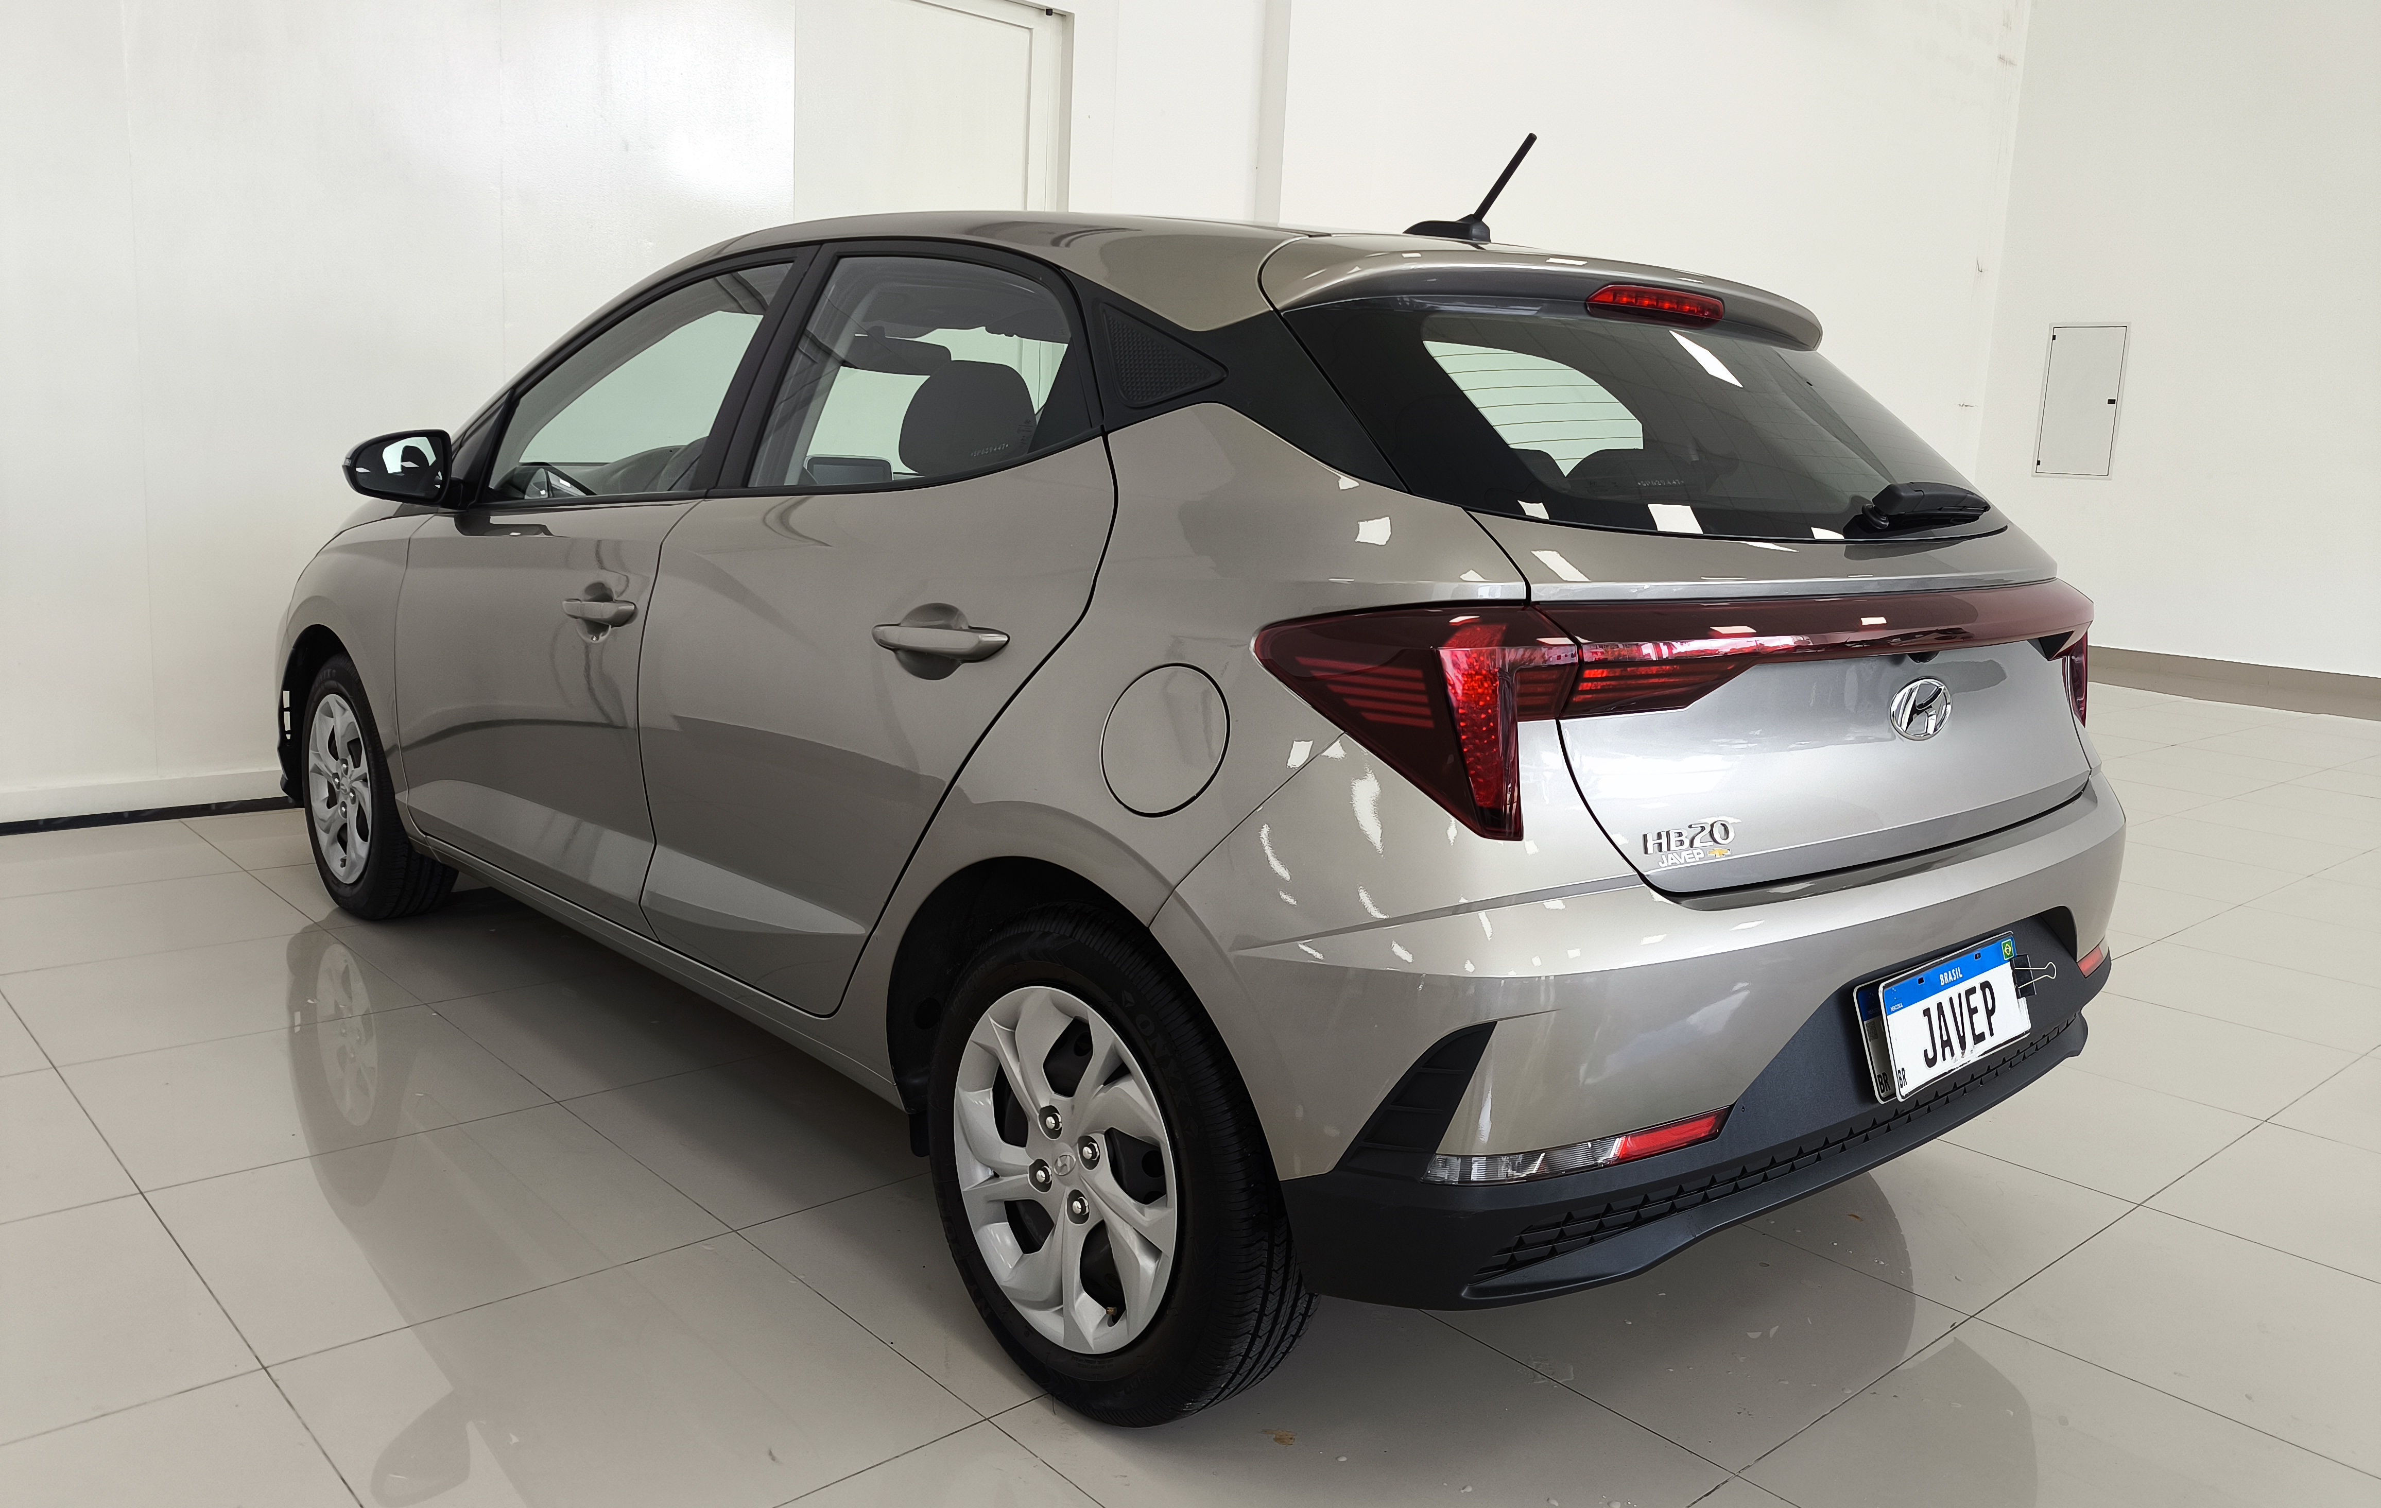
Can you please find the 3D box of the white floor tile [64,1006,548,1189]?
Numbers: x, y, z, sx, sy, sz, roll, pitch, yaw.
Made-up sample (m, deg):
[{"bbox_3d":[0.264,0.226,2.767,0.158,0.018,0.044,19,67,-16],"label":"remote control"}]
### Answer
[{"bbox_3d":[-1.477,0.558,2.869,0.600,0.012,0.600,-6,14,-42],"label":"white floor tile"}]

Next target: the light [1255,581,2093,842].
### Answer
[{"bbox_3d":[0.781,-0.099,2.143,1.680,0.235,0.270,-6,14,-42],"label":"light"}]

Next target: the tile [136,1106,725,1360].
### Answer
[{"bbox_3d":[-1.070,0.657,2.442,0.600,0.012,0.600,-6,14,-42],"label":"tile"}]

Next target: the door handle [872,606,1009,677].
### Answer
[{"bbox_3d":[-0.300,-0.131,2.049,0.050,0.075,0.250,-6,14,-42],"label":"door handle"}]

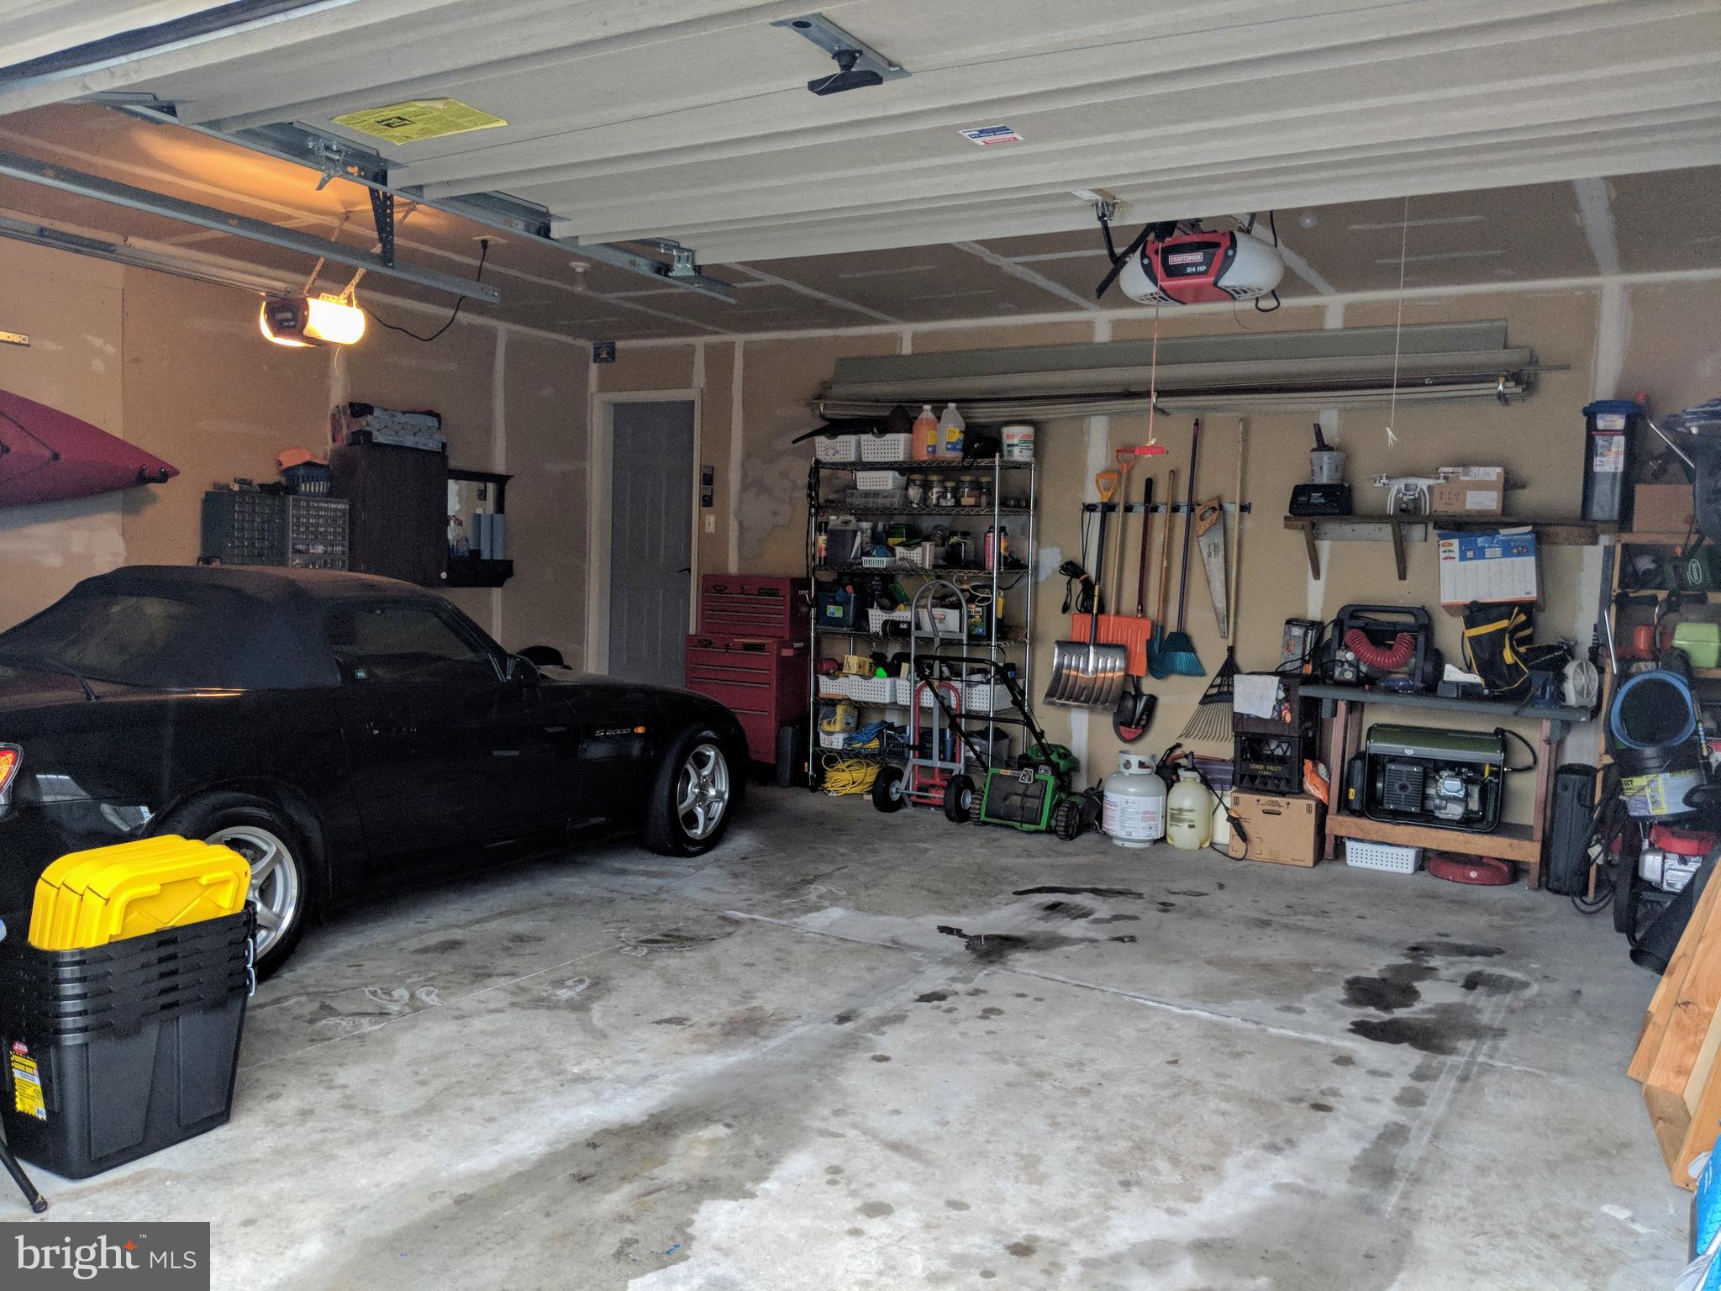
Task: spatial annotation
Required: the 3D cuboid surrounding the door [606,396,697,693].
[{"bbox_3d":[-1.408,-0.654,9.263,0.792,2.030,0.045,4,4,30],"label":"door"}]

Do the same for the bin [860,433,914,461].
[{"bbox_3d":[0.203,-1.123,7.755,0.276,0.148,0.320,4,4,30],"label":"bin"}]

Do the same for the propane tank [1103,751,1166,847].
[{"bbox_3d":[1.402,0.777,6.843,0.308,0.459,0.308,4,4,31],"label":"propane tank"}]

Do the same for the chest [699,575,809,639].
[{"bbox_3d":[-0.640,-0.244,8.486,0.670,0.372,0.310,4,4,31],"label":"chest"}]

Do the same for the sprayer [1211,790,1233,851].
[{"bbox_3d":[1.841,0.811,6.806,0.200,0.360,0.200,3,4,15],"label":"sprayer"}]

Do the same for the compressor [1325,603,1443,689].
[{"bbox_3d":[2.590,0.012,6.695,0.490,0.410,0.290,4,4,31],"label":"compressor"}]

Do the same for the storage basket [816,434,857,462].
[{"bbox_3d":[-0.070,-1.142,7.911,0.273,0.148,0.320,4,4,30],"label":"storage basket"}]

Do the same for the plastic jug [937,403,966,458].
[{"bbox_3d":[0.505,-1.185,7.498,0.150,0.315,0.150,1,4,-10],"label":"plastic jug"}]

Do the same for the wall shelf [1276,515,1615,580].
[{"bbox_3d":[2.848,-0.463,6.580,1.460,0.300,0.310,4,4,31],"label":"wall shelf"}]

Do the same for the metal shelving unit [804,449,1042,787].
[{"bbox_3d":[0.344,-0.092,7.914,1.220,1.980,0.460,4,4,31],"label":"metal shelving unit"}]

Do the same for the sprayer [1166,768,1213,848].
[{"bbox_3d":[1.640,0.775,6.648,0.215,0.440,0.215,4,4,26],"label":"sprayer"}]

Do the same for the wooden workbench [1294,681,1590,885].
[{"bbox_3d":[2.820,0.658,6.526,1.250,0.840,0.520,4,4,31],"label":"wooden workbench"}]

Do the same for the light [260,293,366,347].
[{"bbox_3d":[-2.258,-1.345,5.556,0.360,0.175,0.280,4,4,31],"label":"light"}]

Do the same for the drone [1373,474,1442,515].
[{"bbox_3d":[2.624,-0.717,6.423,0.285,0.195,0.285,3,4,14],"label":"drone"}]

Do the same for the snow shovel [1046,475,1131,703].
[{"bbox_3d":[1.292,-0.306,7.542,0.450,1.310,0.180,4,4,31],"label":"snow shovel"}]

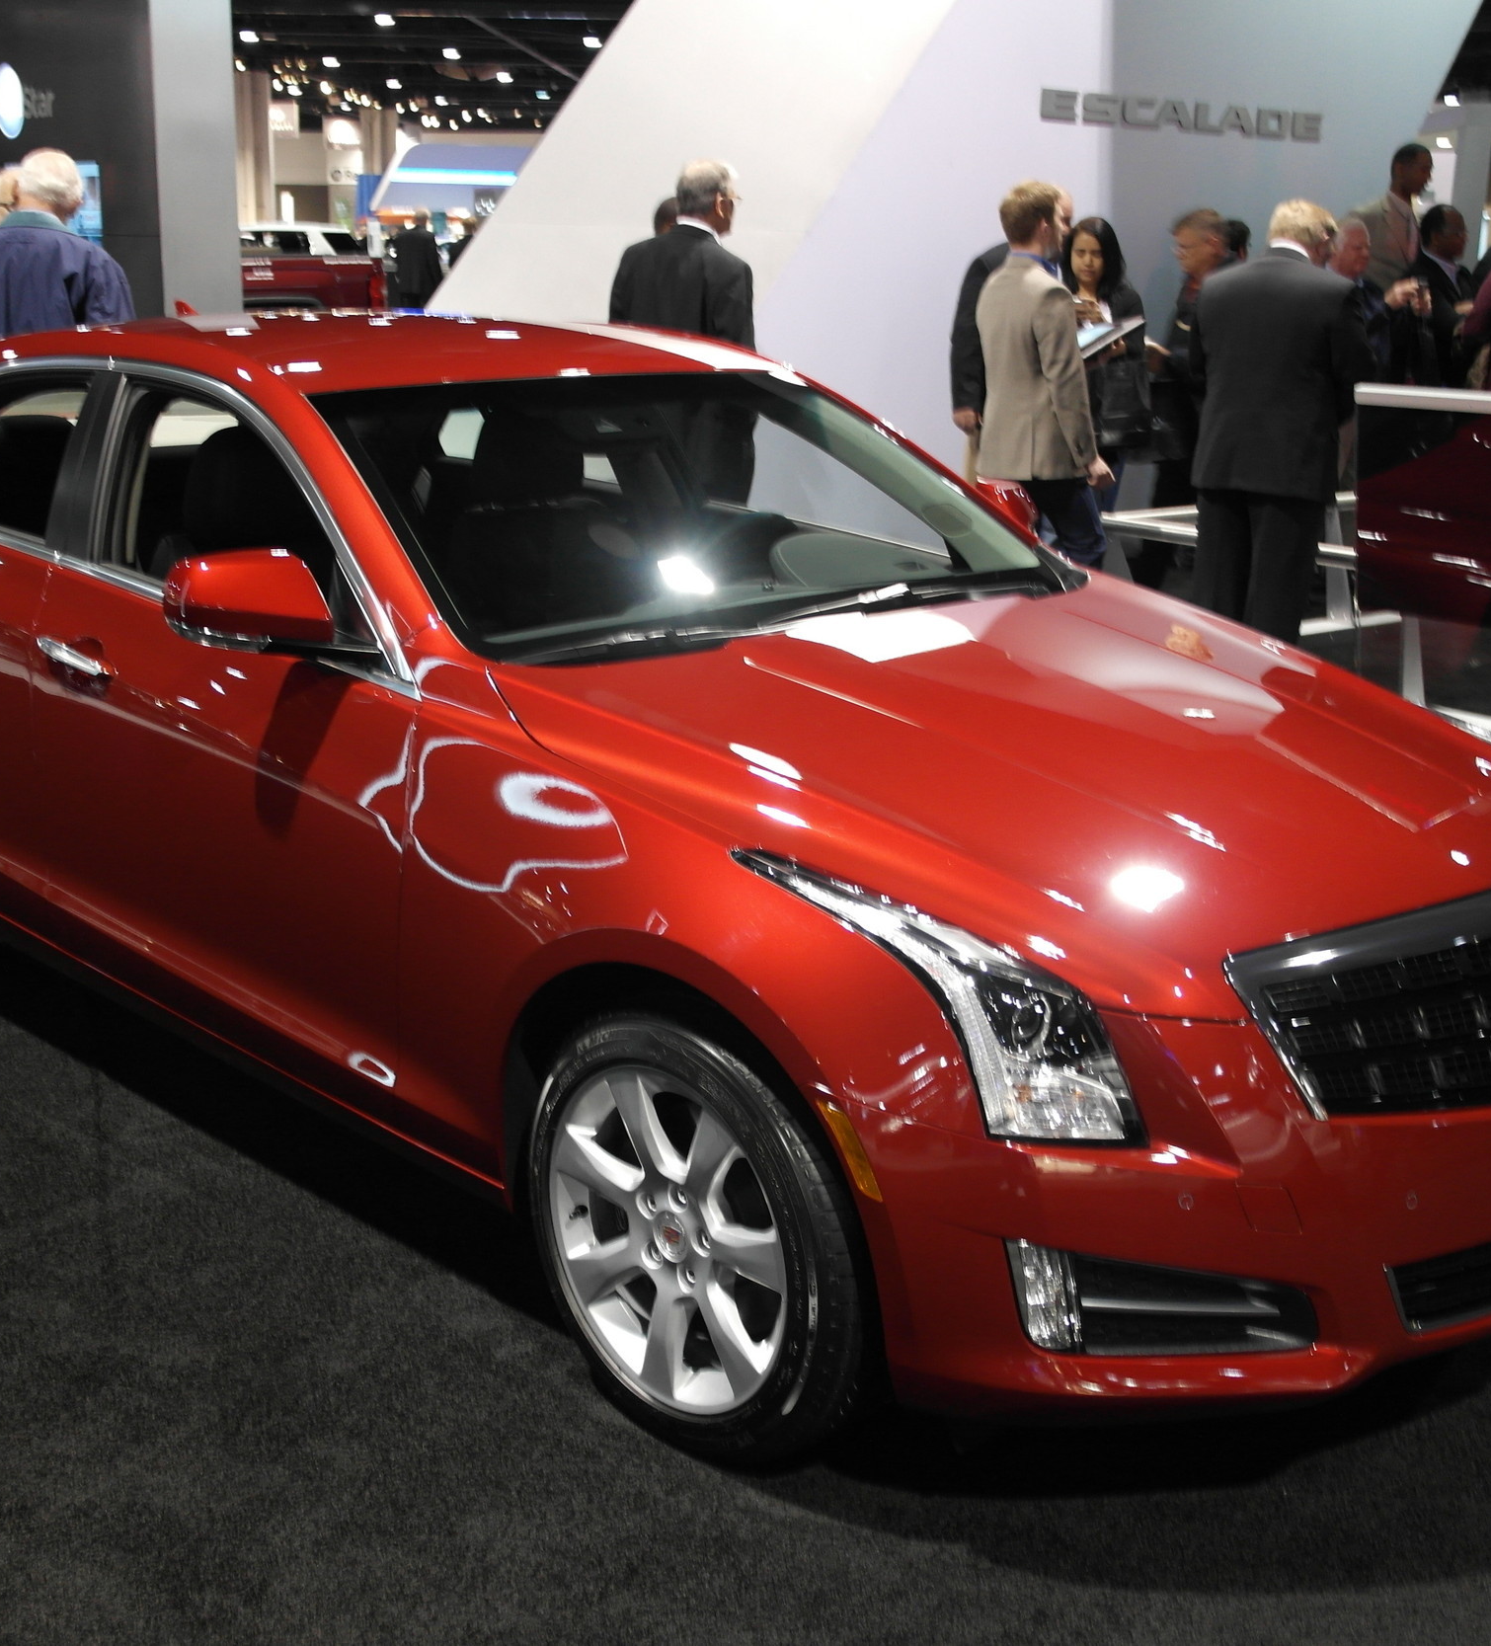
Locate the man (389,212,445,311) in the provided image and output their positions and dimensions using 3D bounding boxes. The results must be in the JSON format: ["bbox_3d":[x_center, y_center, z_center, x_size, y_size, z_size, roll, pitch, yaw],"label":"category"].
[{"bbox_3d":[-3.167,-4.921,19.931,0.520,1.840,0.340,1,16,-3],"label":"man"}]

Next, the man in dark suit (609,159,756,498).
[{"bbox_3d":[-0.211,-1.245,6.920,0.520,1.850,0.340,9,17,27],"label":"man in dark suit"}]

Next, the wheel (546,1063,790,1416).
[{"bbox_3d":[-0.050,0.543,2.822,0.485,0.485,0.180,16,21,42],"label":"wheel"}]

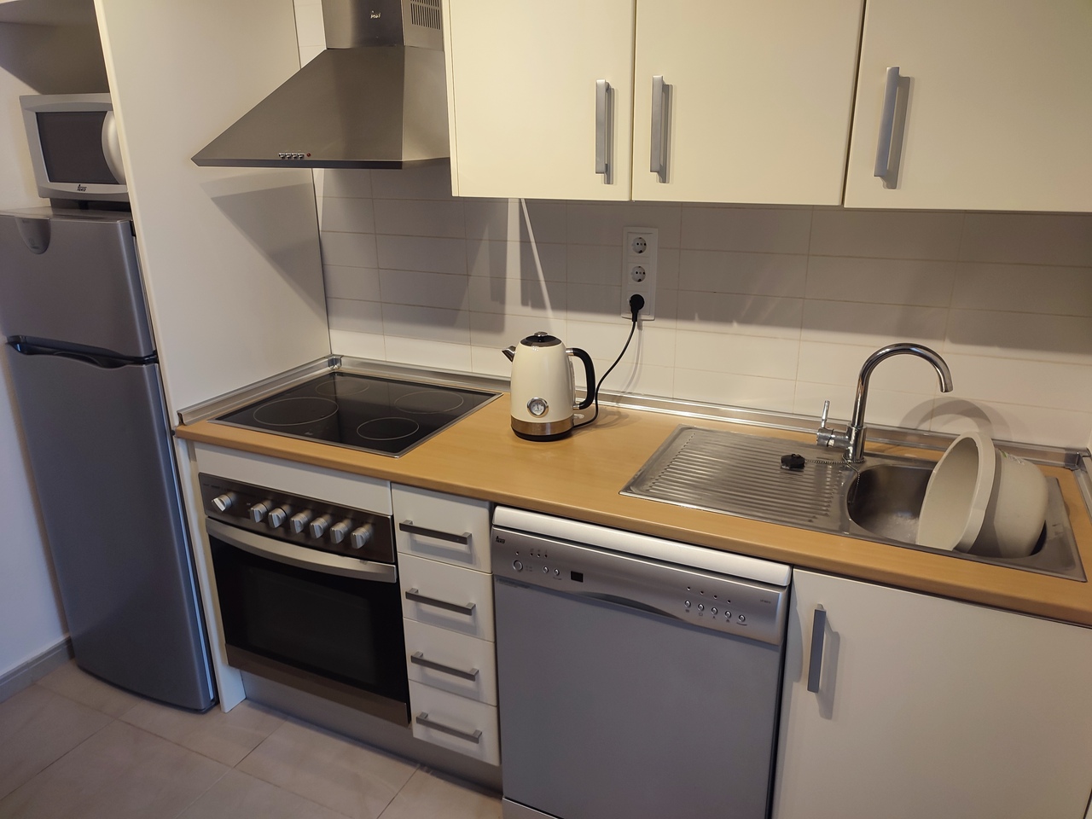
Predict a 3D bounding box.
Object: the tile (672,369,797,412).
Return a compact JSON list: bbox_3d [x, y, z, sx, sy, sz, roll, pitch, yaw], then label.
[{"bbox_3d":[0.469,-0.047,1.973,0.299,0.087,0.010,8,21,24],"label":"tile"}]

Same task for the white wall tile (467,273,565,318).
[{"bbox_3d":[-0.078,-0.306,2.142,0.298,0.098,0.010,8,21,24],"label":"white wall tile"}]

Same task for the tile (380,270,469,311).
[{"bbox_3d":[-0.350,-0.345,2.264,0.298,0.098,0.010,8,21,24],"label":"tile"}]

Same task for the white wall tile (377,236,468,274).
[{"bbox_3d":[-0.354,-0.443,2.252,0.300,0.098,0.010,8,21,24],"label":"white wall tile"}]

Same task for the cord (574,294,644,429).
[{"bbox_3d":[0.158,-0.120,1.963,0.130,0.315,0.190,8,21,24],"label":"cord"}]

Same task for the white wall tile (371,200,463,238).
[{"bbox_3d":[-0.354,-0.535,2.212,0.299,0.098,0.010,8,21,24],"label":"white wall tile"}]

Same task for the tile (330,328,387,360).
[{"bbox_3d":[-0.578,-0.190,2.433,0.208,0.098,0.010,8,21,24],"label":"tile"}]

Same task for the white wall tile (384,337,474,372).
[{"bbox_3d":[-0.350,-0.162,2.349,0.300,0.092,0.010,8,21,24],"label":"white wall tile"}]

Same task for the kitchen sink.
[{"bbox_3d":[0.604,0.228,1.636,0.801,0.161,0.449,8,21,24],"label":"kitchen sink"}]

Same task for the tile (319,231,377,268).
[{"bbox_3d":[-0.583,-0.473,2.347,0.205,0.098,0.010,8,21,24],"label":"tile"}]

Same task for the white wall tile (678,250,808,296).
[{"bbox_3d":[0.463,-0.324,1.866,0.298,0.098,0.010,8,21,24],"label":"white wall tile"}]

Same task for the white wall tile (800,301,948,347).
[{"bbox_3d":[0.743,-0.194,1.797,0.300,0.098,0.010,8,21,24],"label":"white wall tile"}]

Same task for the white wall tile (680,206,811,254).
[{"bbox_3d":[0.465,-0.419,1.846,0.299,0.098,0.010,8,21,24],"label":"white wall tile"}]

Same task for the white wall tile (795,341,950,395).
[{"bbox_3d":[0.744,-0.099,1.829,0.300,0.098,0.010,8,21,24],"label":"white wall tile"}]

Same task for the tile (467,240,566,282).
[{"bbox_3d":[-0.080,-0.404,2.130,0.300,0.098,0.010,8,21,24],"label":"tile"}]

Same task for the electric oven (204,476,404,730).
[{"bbox_3d":[-0.506,0.402,2.199,0.599,0.587,0.560,8,21,24],"label":"electric oven"}]

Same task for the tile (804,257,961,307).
[{"bbox_3d":[0.739,-0.286,1.756,0.299,0.098,0.010,8,21,24],"label":"tile"}]

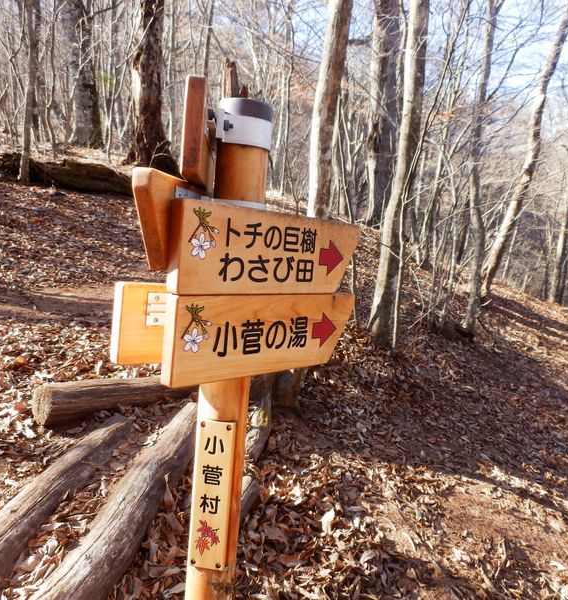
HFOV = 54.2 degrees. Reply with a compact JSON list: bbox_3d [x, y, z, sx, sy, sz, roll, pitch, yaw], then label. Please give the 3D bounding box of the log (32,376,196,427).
[{"bbox_3d":[-0.914,0.592,3.376,1.080,0.200,0.210,4,4,-44],"label":"log"}]

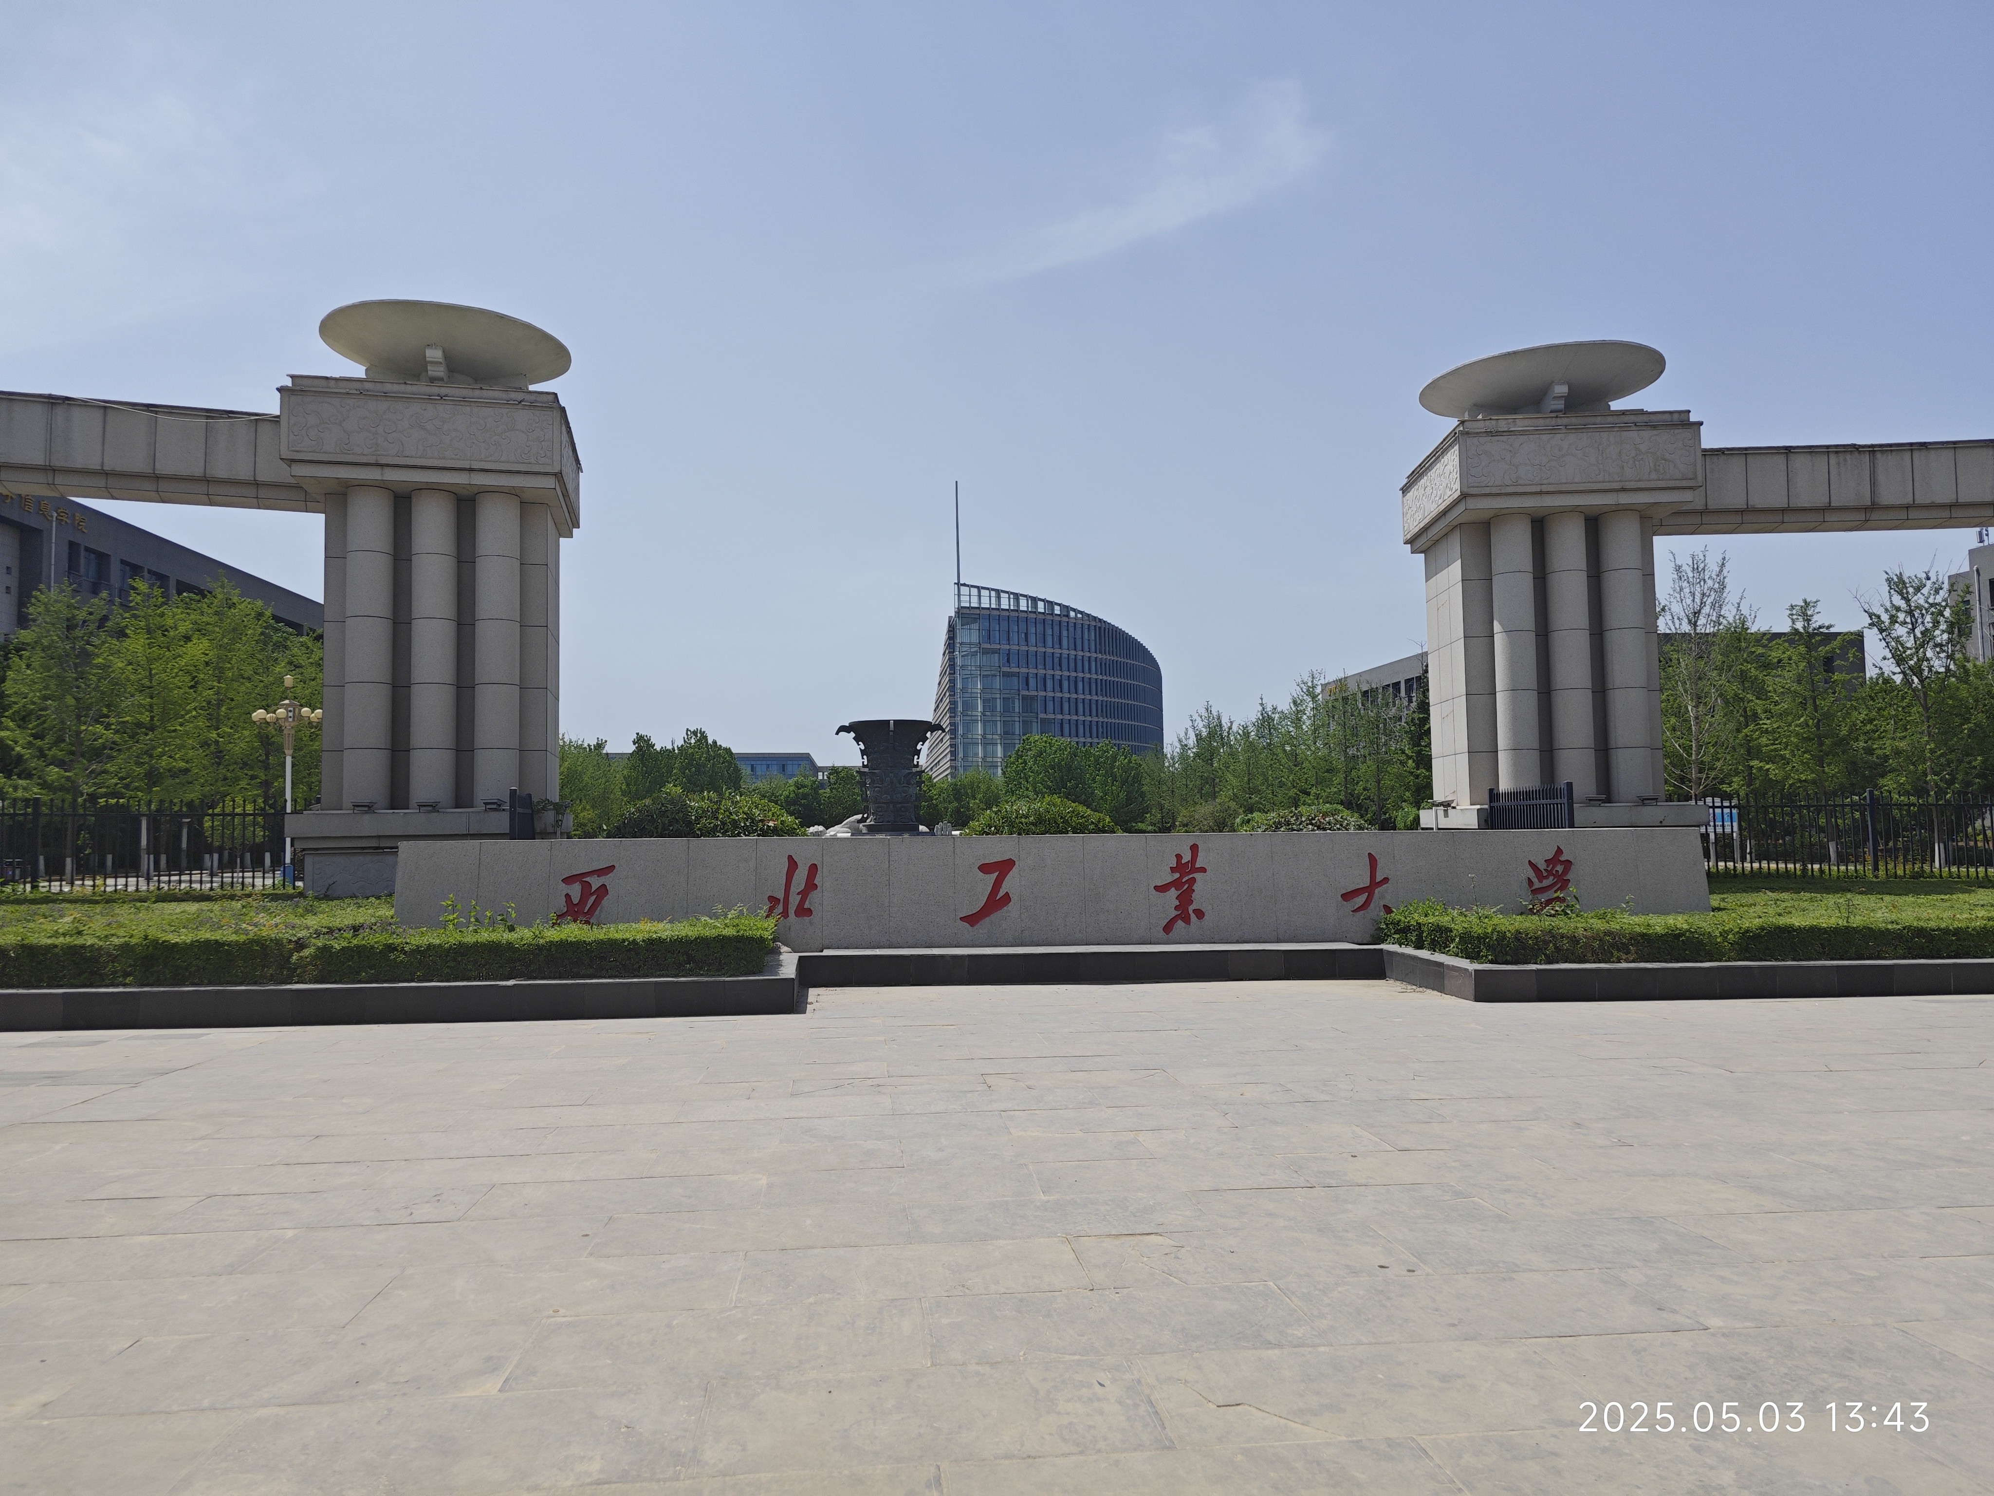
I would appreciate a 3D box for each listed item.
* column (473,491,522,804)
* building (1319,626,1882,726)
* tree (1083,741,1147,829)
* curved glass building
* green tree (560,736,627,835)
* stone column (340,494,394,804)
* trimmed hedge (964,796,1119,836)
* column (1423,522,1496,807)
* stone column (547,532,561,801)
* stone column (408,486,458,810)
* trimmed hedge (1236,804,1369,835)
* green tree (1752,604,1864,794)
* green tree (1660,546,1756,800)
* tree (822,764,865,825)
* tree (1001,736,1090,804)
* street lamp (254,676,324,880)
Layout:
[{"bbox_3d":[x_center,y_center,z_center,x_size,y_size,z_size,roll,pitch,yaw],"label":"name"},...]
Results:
[{"bbox_3d":[-7.148,-1.415,18.950,0.630,4.471,0.620,0,-3,-15],"label":"column"},{"bbox_3d":[49.625,-0.143,117.430,30.300,15.125,36.800,-1,-3,-6],"label":"building"},{"bbox_3d":[6.658,2.683,75.000,3.700,6.262,3.700,0,-3,-6],"label":"tree"},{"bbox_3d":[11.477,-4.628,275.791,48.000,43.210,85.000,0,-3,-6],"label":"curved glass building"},{"bbox_3d":[-21.025,2.507,67.829,4.300,6.220,4.300,0,-3,-17],"label":"green tree"},{"bbox_3d":[-8.729,-1.390,18.400,0.640,4.438,0.620,0,-3,-15],"label":"stone column"},{"bbox_3d":[0.868,1.926,25.444,3.000,2.030,2.800,-1,-3,2],"label":"trimmed hedge"},{"bbox_3d":[9.700,-1.583,27.303,0.780,5.560,2.600,-1,-3,5],"label":"column"},{"bbox_3d":[-6.656,-1.236,19.216,0.450,4.199,2.000,0,-3,-14],"label":"stone column"},{"bbox_3d":[-7.786,-1.398,18.304,0.575,4.339,0.575,0,-3,-14],"label":"stone column"},{"bbox_3d":[6.514,2.099,27.951,2.900,1.800,2.700,-2,-3,13],"label":"trimmed hedge"},{"bbox_3d":[23.830,-0.492,38.786,3.300,7.790,3.300,-3,-4,32],"label":"green tree"},{"bbox_3d":[21.767,-1.316,40.994,3.000,9.957,3.000,0,-3,-6],"label":"green tree"},{"bbox_3d":[-7.337,2.897,64.000,2.700,4.207,2.700,-1,-3,-6],"label":"tree"},{"bbox_3d":[1.926,1.926,52.000,3.600,4.761,3.500,-1,-3,-6],"label":"tree"},{"bbox_3d":[-19.794,0.949,36.997,1.850,6.016,1.850,0,-3,-6],"label":"street lamp"}]

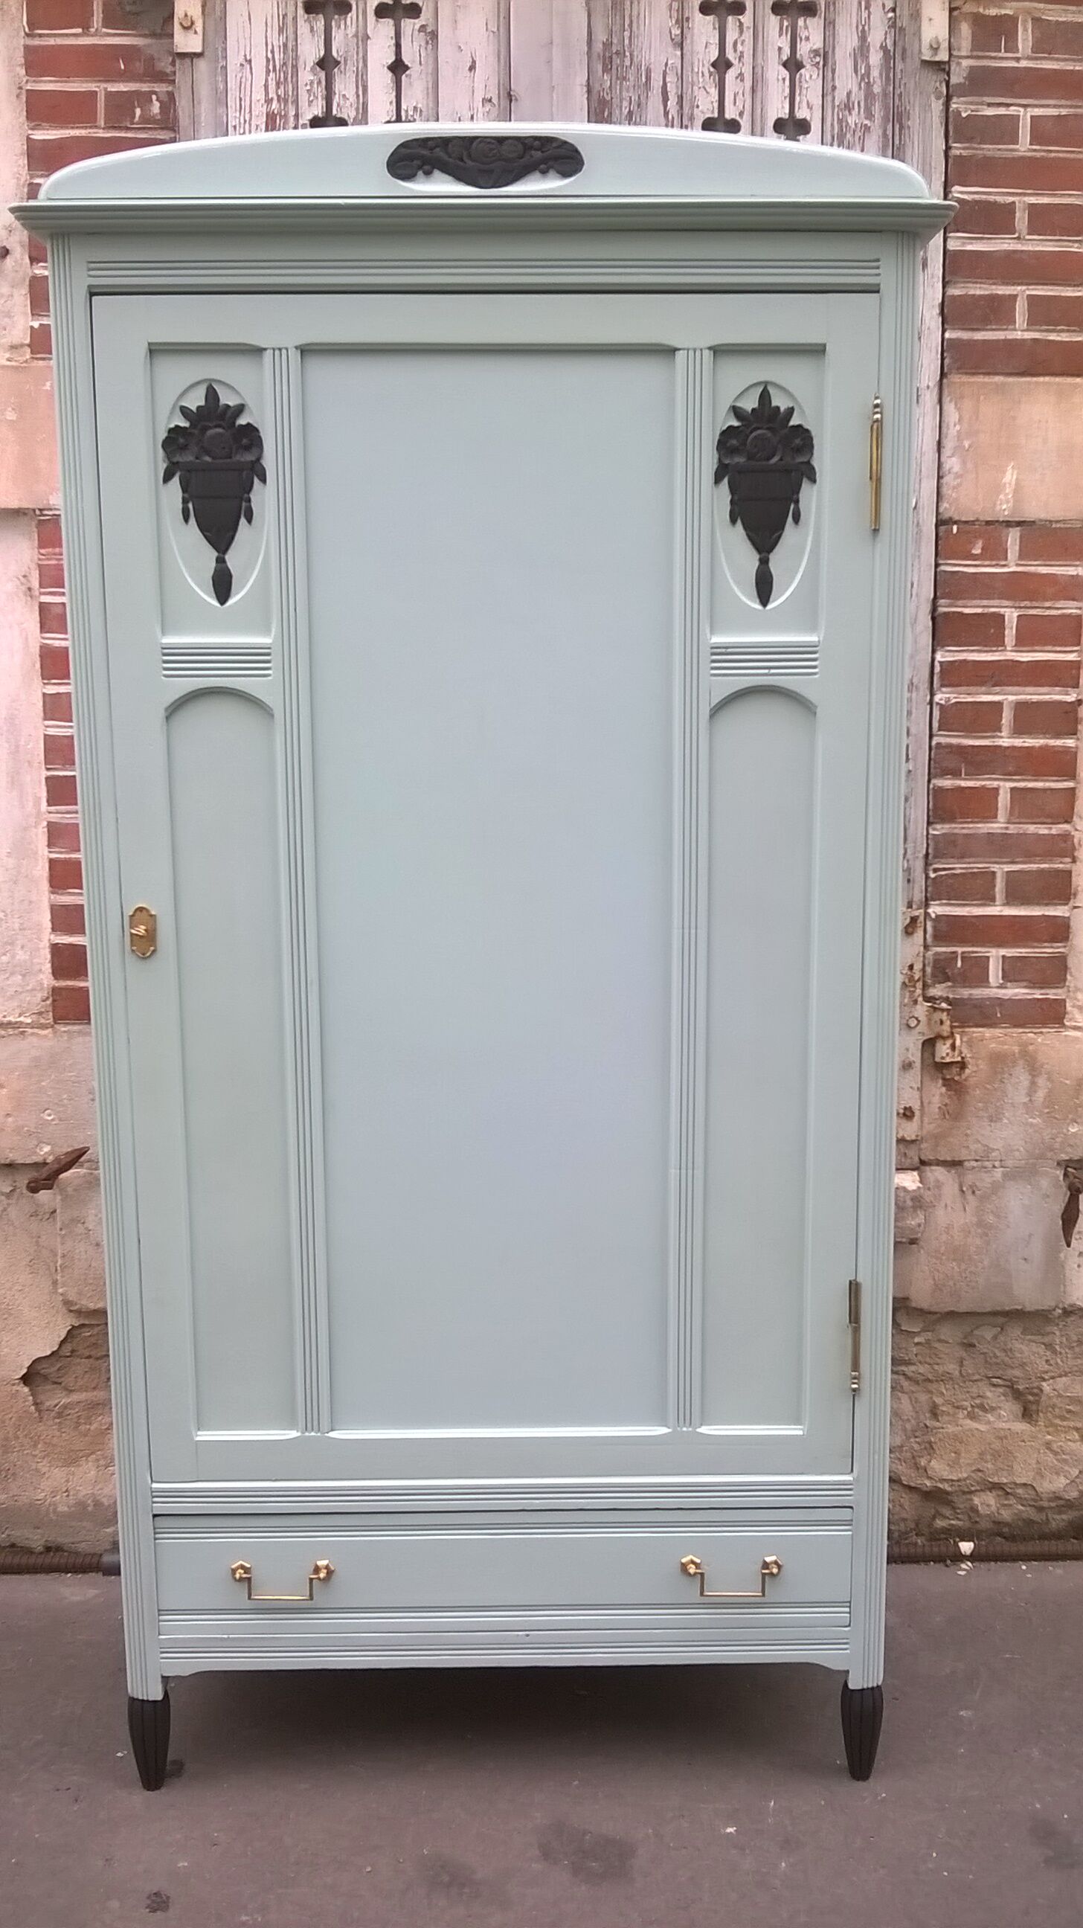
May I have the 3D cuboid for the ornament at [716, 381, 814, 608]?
[{"bbox_3d":[0.265,-0.552,1.998,0.120,0.256,0.020,-1,10,0],"label":"ornament"}]

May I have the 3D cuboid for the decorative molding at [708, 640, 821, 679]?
[{"bbox_3d":[0.269,-0.366,2.027,0.130,0.044,0.015,-1,10,0],"label":"decorative molding"}]

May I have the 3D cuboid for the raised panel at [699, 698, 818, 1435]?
[{"bbox_3d":[0.274,0.136,2.117,0.131,0.955,0.020,-1,10,0],"label":"raised panel"}]

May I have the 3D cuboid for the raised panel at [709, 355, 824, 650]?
[{"bbox_3d":[0.268,-0.552,2.001,0.131,0.339,0.020,-1,10,0],"label":"raised panel"}]

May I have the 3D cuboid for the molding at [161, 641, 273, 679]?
[{"bbox_3d":[-0.389,-0.366,2.029,0.133,0.044,0.015,-1,10,0],"label":"molding"}]

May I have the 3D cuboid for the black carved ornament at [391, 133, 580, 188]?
[{"bbox_3d":[-0.063,-0.913,1.923,0.225,0.057,0.020,-1,10,0],"label":"black carved ornament"}]

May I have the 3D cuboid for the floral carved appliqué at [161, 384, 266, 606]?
[{"bbox_3d":[-0.386,-0.554,2.000,0.123,0.255,0.020,-1,10,0],"label":"floral carved appliqué"}]

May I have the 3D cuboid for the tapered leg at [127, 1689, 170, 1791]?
[{"bbox_3d":[-0.528,1.044,2.284,0.057,0.148,0.057,-1,10,0],"label":"tapered leg"}]

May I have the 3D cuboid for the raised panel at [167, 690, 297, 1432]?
[{"bbox_3d":[-0.387,0.139,2.120,0.133,0.957,0.020,-1,10,0],"label":"raised panel"}]

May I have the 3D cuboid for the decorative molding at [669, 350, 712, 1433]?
[{"bbox_3d":[0.181,-0.056,2.082,0.041,1.338,0.020,-1,10,0],"label":"decorative molding"}]

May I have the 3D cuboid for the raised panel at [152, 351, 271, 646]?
[{"bbox_3d":[-0.391,-0.552,2.003,0.133,0.338,0.020,-1,10,0],"label":"raised panel"}]

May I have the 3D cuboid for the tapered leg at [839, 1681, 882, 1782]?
[{"bbox_3d":[0.432,1.027,2.278,0.057,0.149,0.057,-1,10,0],"label":"tapered leg"}]

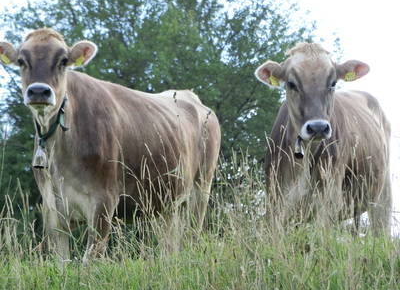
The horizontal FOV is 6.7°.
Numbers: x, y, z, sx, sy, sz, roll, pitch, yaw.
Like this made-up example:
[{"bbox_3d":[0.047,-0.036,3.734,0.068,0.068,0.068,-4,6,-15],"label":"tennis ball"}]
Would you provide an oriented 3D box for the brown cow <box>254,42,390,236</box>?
[{"bbox_3d":[0.680,0.210,17.700,0.570,1.390,1.980,-1,-2,14],"label":"brown cow"}]

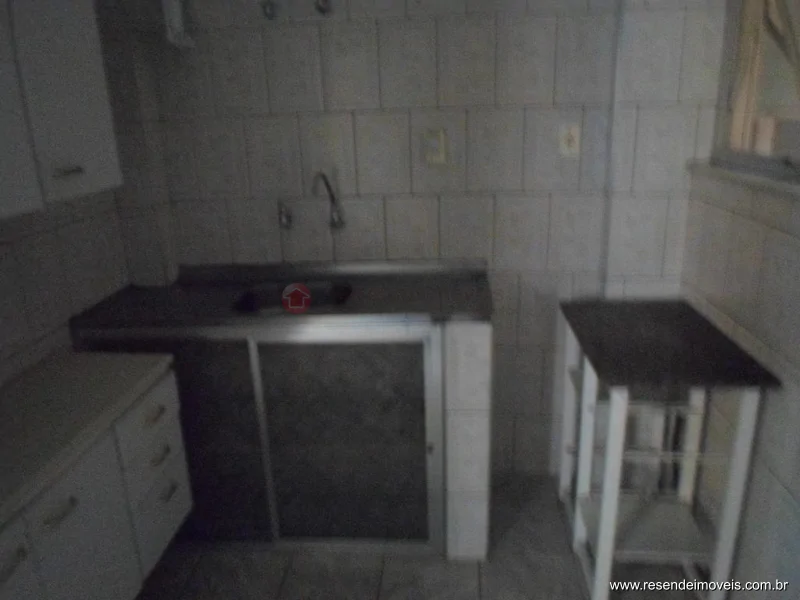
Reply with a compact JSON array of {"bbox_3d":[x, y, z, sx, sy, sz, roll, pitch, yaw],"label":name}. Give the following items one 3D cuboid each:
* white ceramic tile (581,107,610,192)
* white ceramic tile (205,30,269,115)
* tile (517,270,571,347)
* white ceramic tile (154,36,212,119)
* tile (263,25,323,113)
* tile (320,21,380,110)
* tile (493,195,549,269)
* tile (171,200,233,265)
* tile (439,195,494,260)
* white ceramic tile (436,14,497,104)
[{"bbox_3d":[0.699,-0.545,2.079,0.094,0.297,0.010,-1,16,3],"label":"white ceramic tile"},{"bbox_3d":[-0.575,-0.819,2.077,0.203,0.299,0.010,0,16,5],"label":"white ceramic tile"},{"bbox_3d":[0.564,0.034,2.238,0.203,0.299,0.010,0,16,5],"label":"tile"},{"bbox_3d":[-0.777,-0.812,2.073,0.200,0.297,0.010,-1,16,3],"label":"white ceramic tile"},{"bbox_3d":[-0.372,-0.818,2.053,0.200,0.297,0.010,-1,16,3],"label":"tile"},{"bbox_3d":[-0.171,-0.810,2.025,0.198,0.292,0.010,0,16,4],"label":"tile"},{"bbox_3d":[0.454,-0.254,2.165,0.201,0.296,0.010,-1,16,4],"label":"tile"},{"bbox_3d":[-0.751,-0.245,2.228,0.198,0.277,0.010,0,16,4],"label":"tile"},{"bbox_3d":[0.252,-0.252,2.179,0.201,0.296,0.010,-1,16,4],"label":"tile"},{"bbox_3d":[0.233,-0.826,2.014,0.201,0.296,0.010,-1,16,4],"label":"white ceramic tile"}]

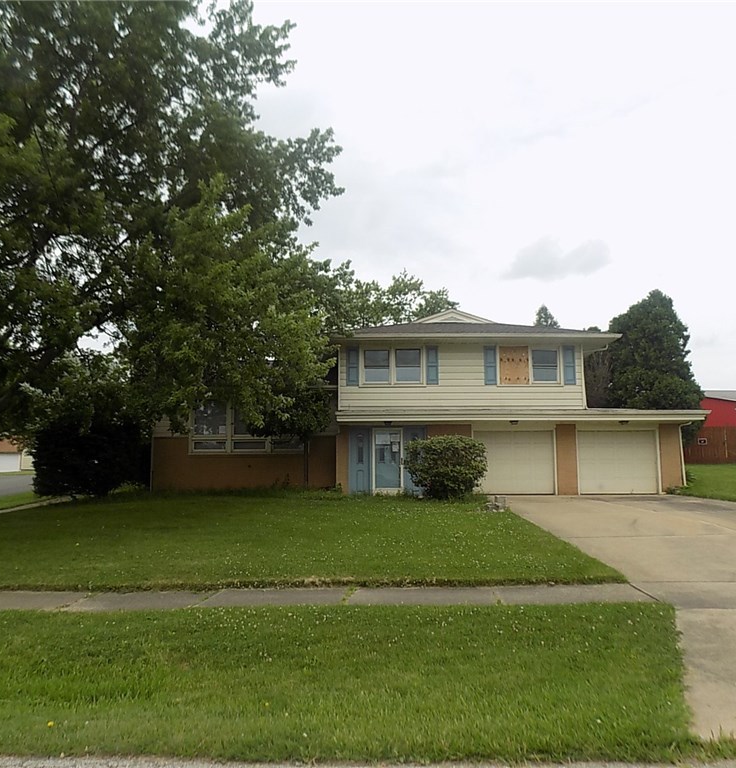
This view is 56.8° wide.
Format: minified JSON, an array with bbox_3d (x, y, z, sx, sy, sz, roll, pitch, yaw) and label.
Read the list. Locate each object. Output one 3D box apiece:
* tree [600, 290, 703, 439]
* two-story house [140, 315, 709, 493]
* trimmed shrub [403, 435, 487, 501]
[{"bbox_3d":[14.013,-0.271,33.513,4.900,8.800,4.800,0,-7,0],"label":"tree"},{"bbox_3d":[1.654,0.806,27.025,19.000,6.900,9.500,0,-8,1],"label":"two-story house"},{"bbox_3d":[2.388,2.591,21.242,2.500,1.950,2.350,0,-7,0],"label":"trimmed shrub"}]

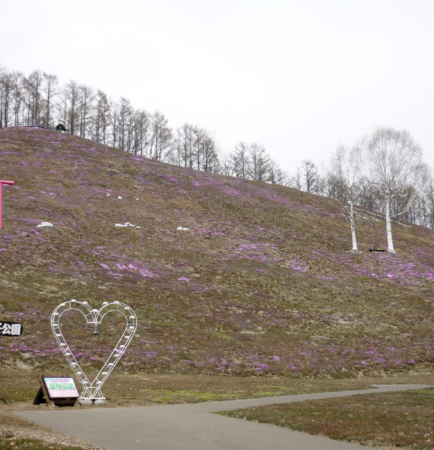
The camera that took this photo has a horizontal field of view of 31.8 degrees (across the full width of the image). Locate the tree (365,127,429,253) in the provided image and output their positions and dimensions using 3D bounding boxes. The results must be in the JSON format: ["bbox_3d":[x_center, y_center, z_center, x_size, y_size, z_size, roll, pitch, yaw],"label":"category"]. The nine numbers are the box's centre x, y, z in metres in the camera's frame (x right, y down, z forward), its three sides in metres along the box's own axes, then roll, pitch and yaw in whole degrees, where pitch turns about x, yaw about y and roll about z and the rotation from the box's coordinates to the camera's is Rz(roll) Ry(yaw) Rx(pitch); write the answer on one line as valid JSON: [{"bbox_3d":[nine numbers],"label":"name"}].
[{"bbox_3d":[18.080,-3.670,76.410,6.410,13.060,6.410,0,-12,0],"label":"tree"}]

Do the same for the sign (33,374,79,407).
[{"bbox_3d":[-4.524,4.665,21.500,1.000,0.880,0.720,11,-17,-41],"label":"sign"}]

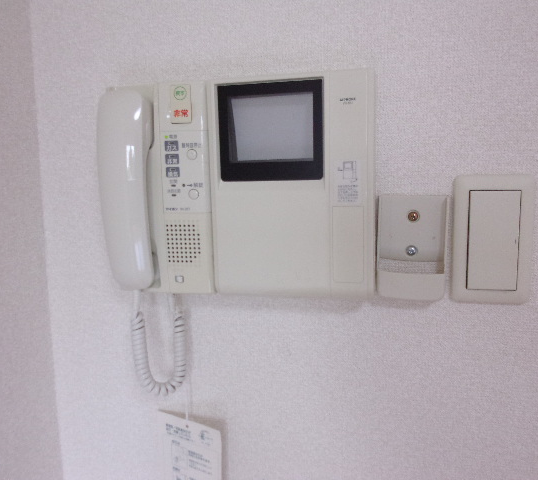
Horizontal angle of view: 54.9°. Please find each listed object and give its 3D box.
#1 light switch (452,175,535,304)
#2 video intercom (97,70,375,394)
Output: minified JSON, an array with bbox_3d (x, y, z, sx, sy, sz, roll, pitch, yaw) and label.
[{"bbox_3d":[0.203,0.001,0.469,0.070,0.119,0.011,0,7,12],"label":"light switch"},{"bbox_3d":[-0.033,0.006,0.496,0.267,0.310,0.060,0,7,12],"label":"video intercom"}]

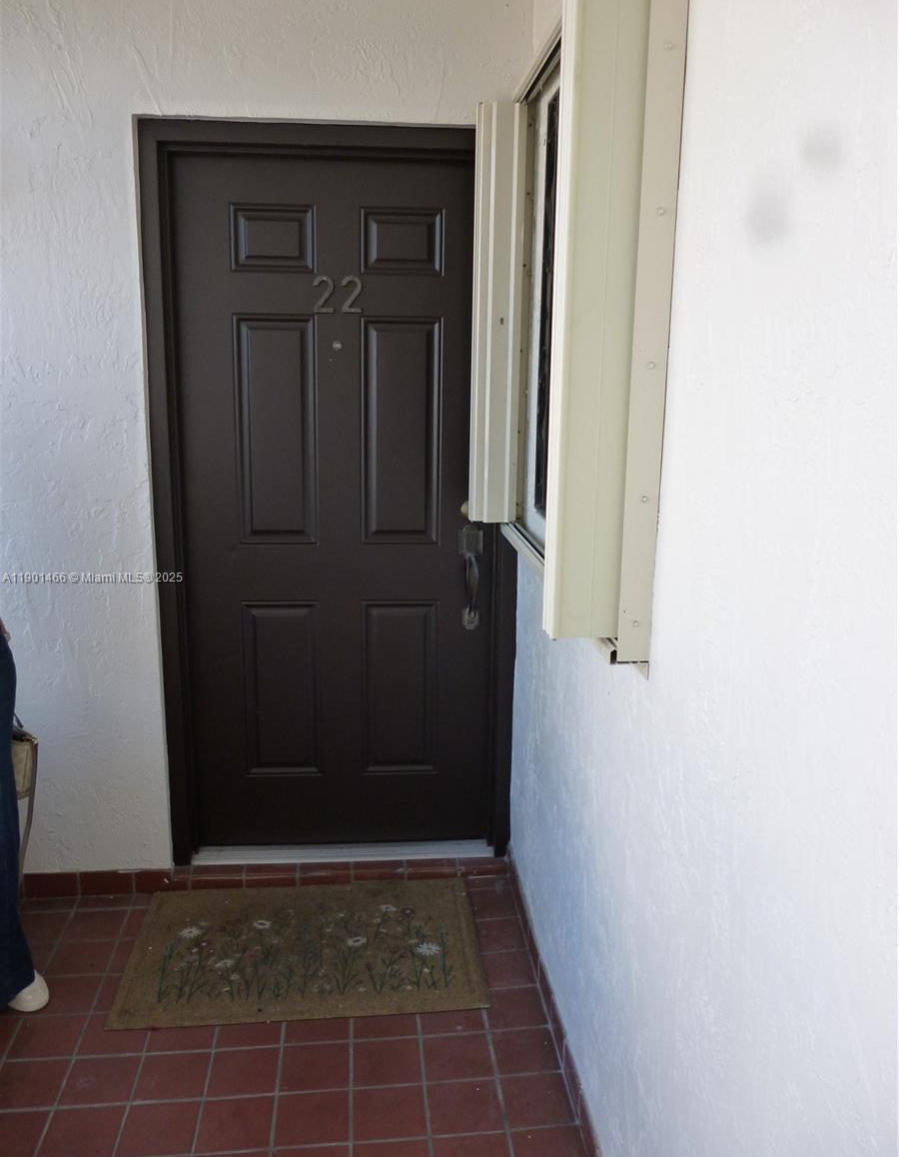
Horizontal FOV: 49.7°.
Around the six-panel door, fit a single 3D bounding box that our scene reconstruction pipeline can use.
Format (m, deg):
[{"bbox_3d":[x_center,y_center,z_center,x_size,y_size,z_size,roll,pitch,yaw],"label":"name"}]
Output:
[{"bbox_3d":[-0.310,-0.155,2.781,1.020,2.110,0.140,-1,12,-6],"label":"six-panel door"}]

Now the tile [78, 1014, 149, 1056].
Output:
[{"bbox_3d":[-0.780,1.071,2.276,0.149,0.012,0.149,-1,12,-6],"label":"tile"}]

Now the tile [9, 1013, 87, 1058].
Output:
[{"bbox_3d":[-0.935,1.074,2.261,0.150,0.013,0.150,-1,12,-6],"label":"tile"}]

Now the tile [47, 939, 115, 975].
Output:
[{"bbox_3d":[-0.974,1.010,2.566,0.150,0.013,0.150,-1,12,-6],"label":"tile"}]

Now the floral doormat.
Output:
[{"bbox_3d":[-0.382,0.988,2.628,0.915,0.012,0.610,-1,12,-6],"label":"floral doormat"}]

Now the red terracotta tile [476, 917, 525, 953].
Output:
[{"bbox_3d":[0.128,0.992,2.682,0.155,0.013,0.144,-1,13,-6],"label":"red terracotta tile"}]

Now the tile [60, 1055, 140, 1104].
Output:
[{"bbox_3d":[-0.762,1.105,2.124,0.150,0.013,0.150,-1,12,-6],"label":"tile"}]

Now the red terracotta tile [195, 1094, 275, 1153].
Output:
[{"bbox_3d":[-0.441,1.134,2.008,0.150,0.013,0.150,-1,12,-6],"label":"red terracotta tile"}]

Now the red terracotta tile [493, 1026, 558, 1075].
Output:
[{"bbox_3d":[0.175,1.096,2.236,0.148,0.013,0.143,-1,13,-6],"label":"red terracotta tile"}]

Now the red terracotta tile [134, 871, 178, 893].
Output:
[{"bbox_3d":[-0.868,0.892,2.863,0.117,0.074,0.013,-1,13,-6],"label":"red terracotta tile"}]

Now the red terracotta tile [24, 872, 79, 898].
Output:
[{"bbox_3d":[-1.161,0.892,2.831,0.150,0.078,0.013,-1,13,-6],"label":"red terracotta tile"}]

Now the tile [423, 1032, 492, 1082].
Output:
[{"bbox_3d":[0.018,1.097,2.212,0.150,0.013,0.150,-1,12,-6],"label":"tile"}]

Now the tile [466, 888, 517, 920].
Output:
[{"bbox_3d":[0.112,0.957,2.830,0.156,0.013,0.145,-1,13,-6],"label":"tile"}]

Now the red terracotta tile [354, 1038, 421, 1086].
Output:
[{"bbox_3d":[-0.142,1.097,2.191,0.149,0.012,0.149,-1,12,-6],"label":"red terracotta tile"}]

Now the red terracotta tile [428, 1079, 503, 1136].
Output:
[{"bbox_3d":[0.033,1.133,2.071,0.154,0.013,0.143,-1,13,-6],"label":"red terracotta tile"}]

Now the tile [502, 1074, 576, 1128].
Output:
[{"bbox_3d":[0.186,1.125,2.079,0.149,0.012,0.149,-1,12,-6],"label":"tile"}]

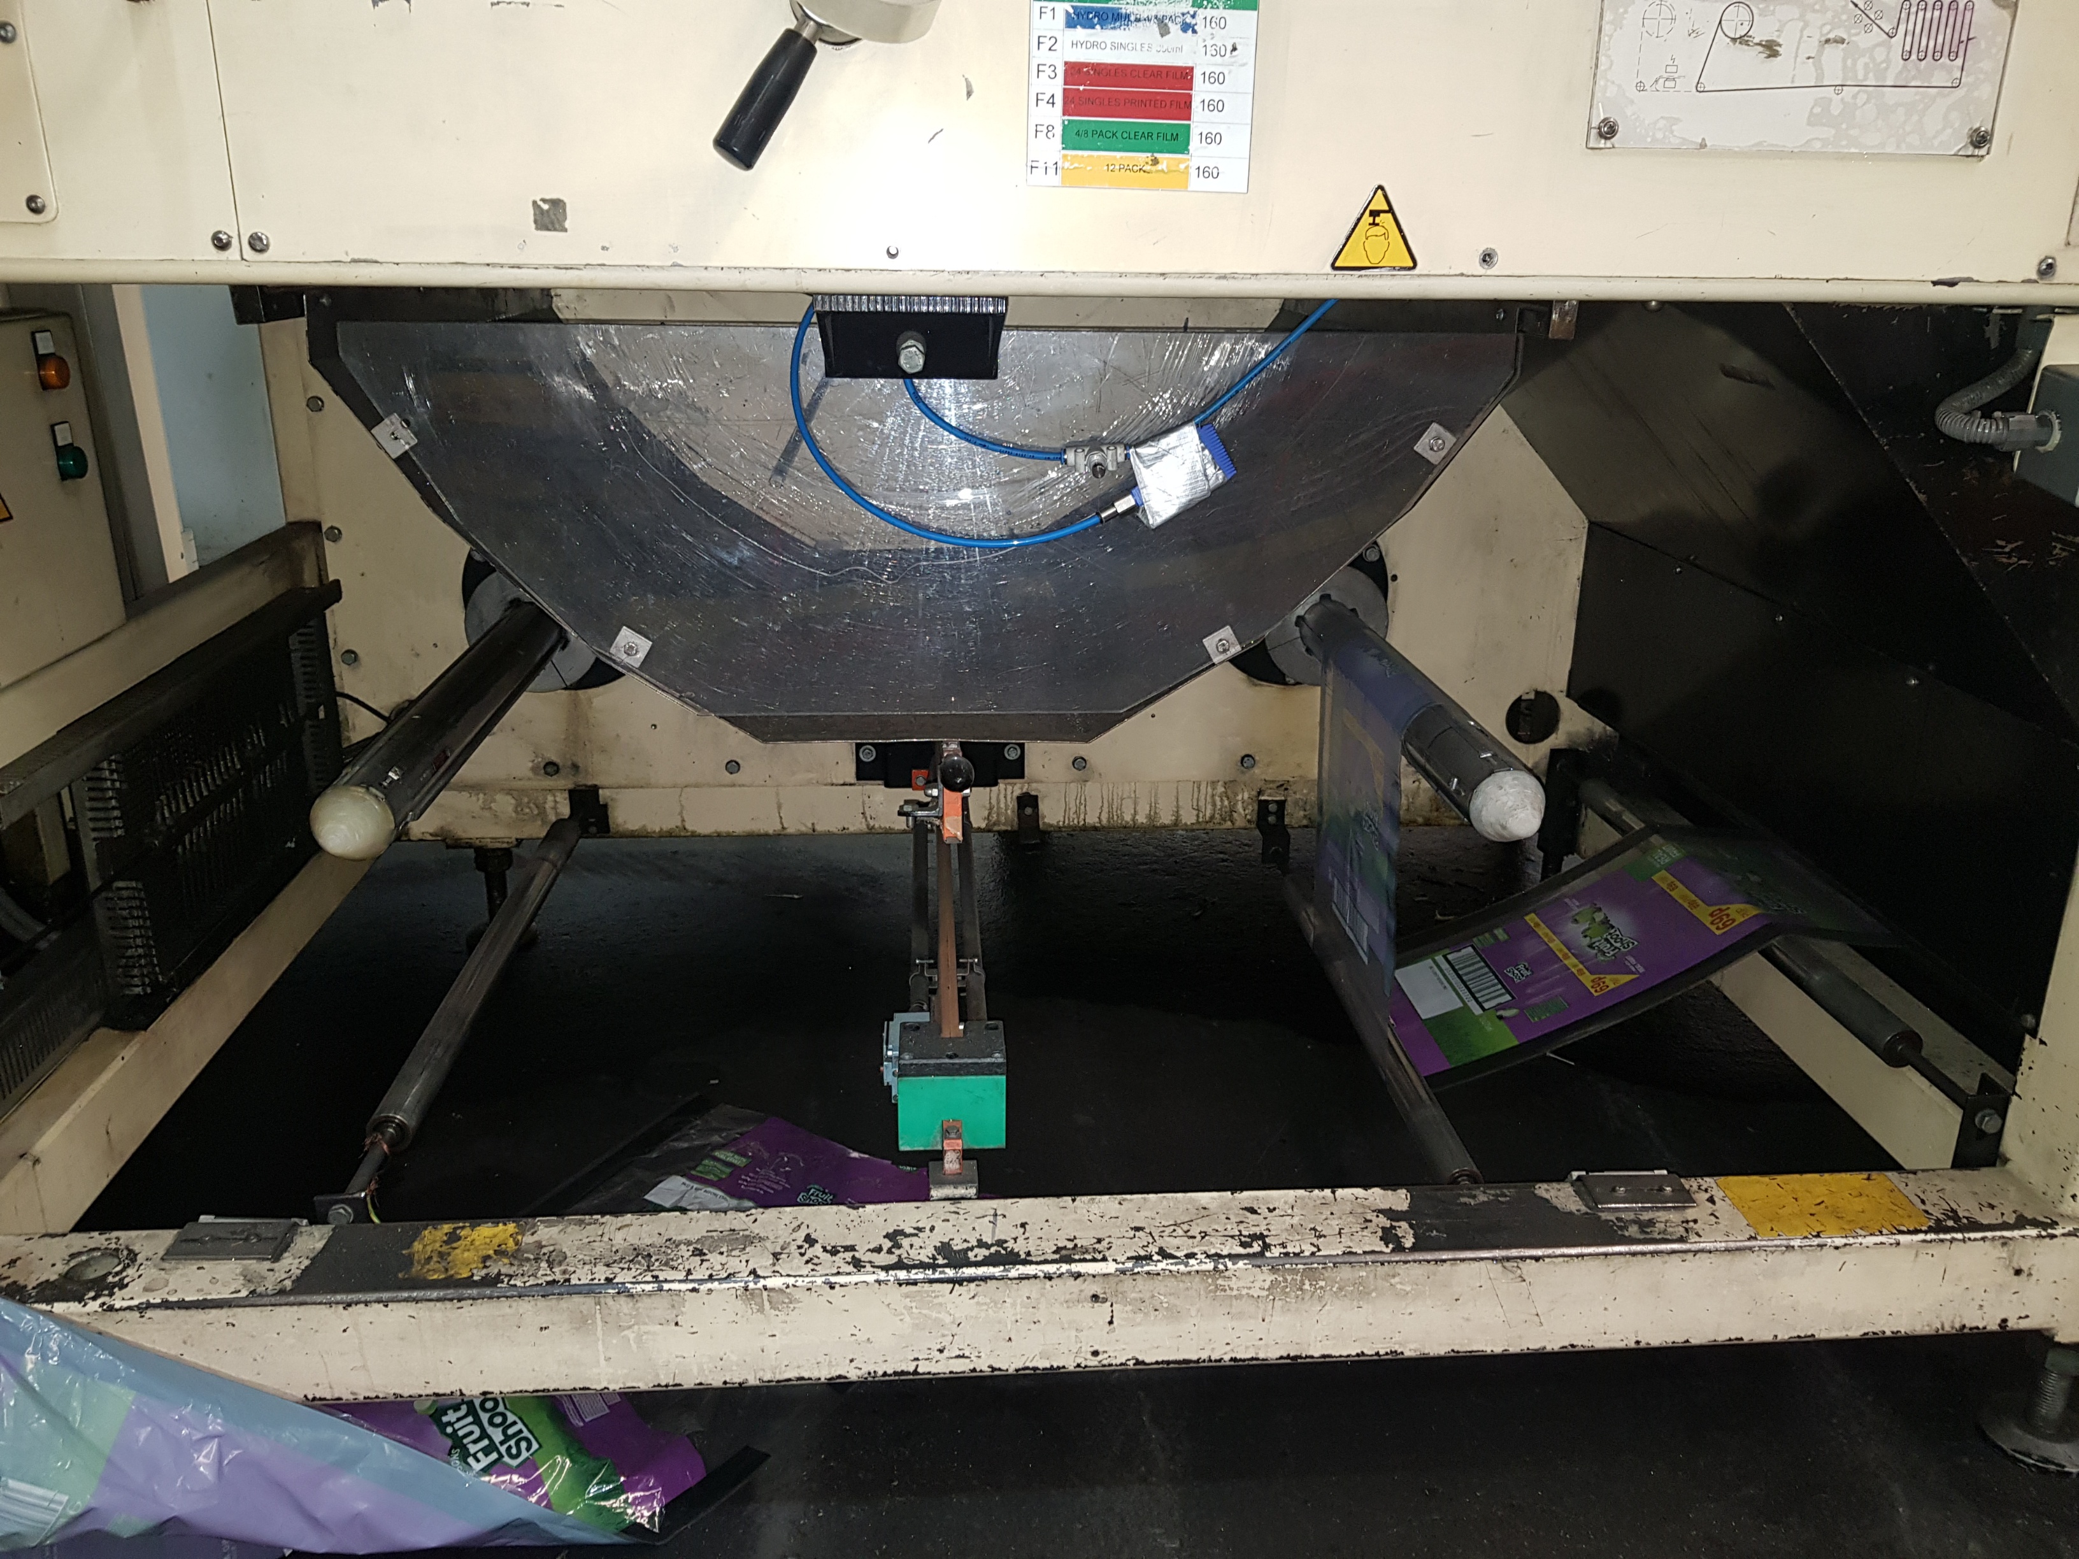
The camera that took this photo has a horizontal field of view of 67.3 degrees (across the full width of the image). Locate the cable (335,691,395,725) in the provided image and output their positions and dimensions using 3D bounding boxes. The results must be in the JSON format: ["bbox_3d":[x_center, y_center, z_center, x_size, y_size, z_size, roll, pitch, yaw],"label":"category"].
[{"bbox_3d":[-0.843,-0.090,1.948,0.070,0.043,0.040,-1,20,-4],"label":"cable"}]

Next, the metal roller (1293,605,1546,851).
[{"bbox_3d":[0.399,-0.076,1.692,0.075,0.075,0.670,-1,20,-4],"label":"metal roller"}]

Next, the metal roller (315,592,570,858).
[{"bbox_3d":[-0.606,-0.064,1.619,0.075,0.075,0.670,-1,20,-4],"label":"metal roller"}]

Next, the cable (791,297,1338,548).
[{"bbox_3d":[0.019,-0.279,1.212,0.420,0.201,0.100,-1,20,-4],"label":"cable"}]

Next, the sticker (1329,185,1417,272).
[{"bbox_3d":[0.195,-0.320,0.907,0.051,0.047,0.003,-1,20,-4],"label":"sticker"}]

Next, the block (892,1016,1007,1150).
[{"bbox_3d":[-0.078,0.262,1.337,0.094,0.087,0.065,-1,20,-4],"label":"block"}]

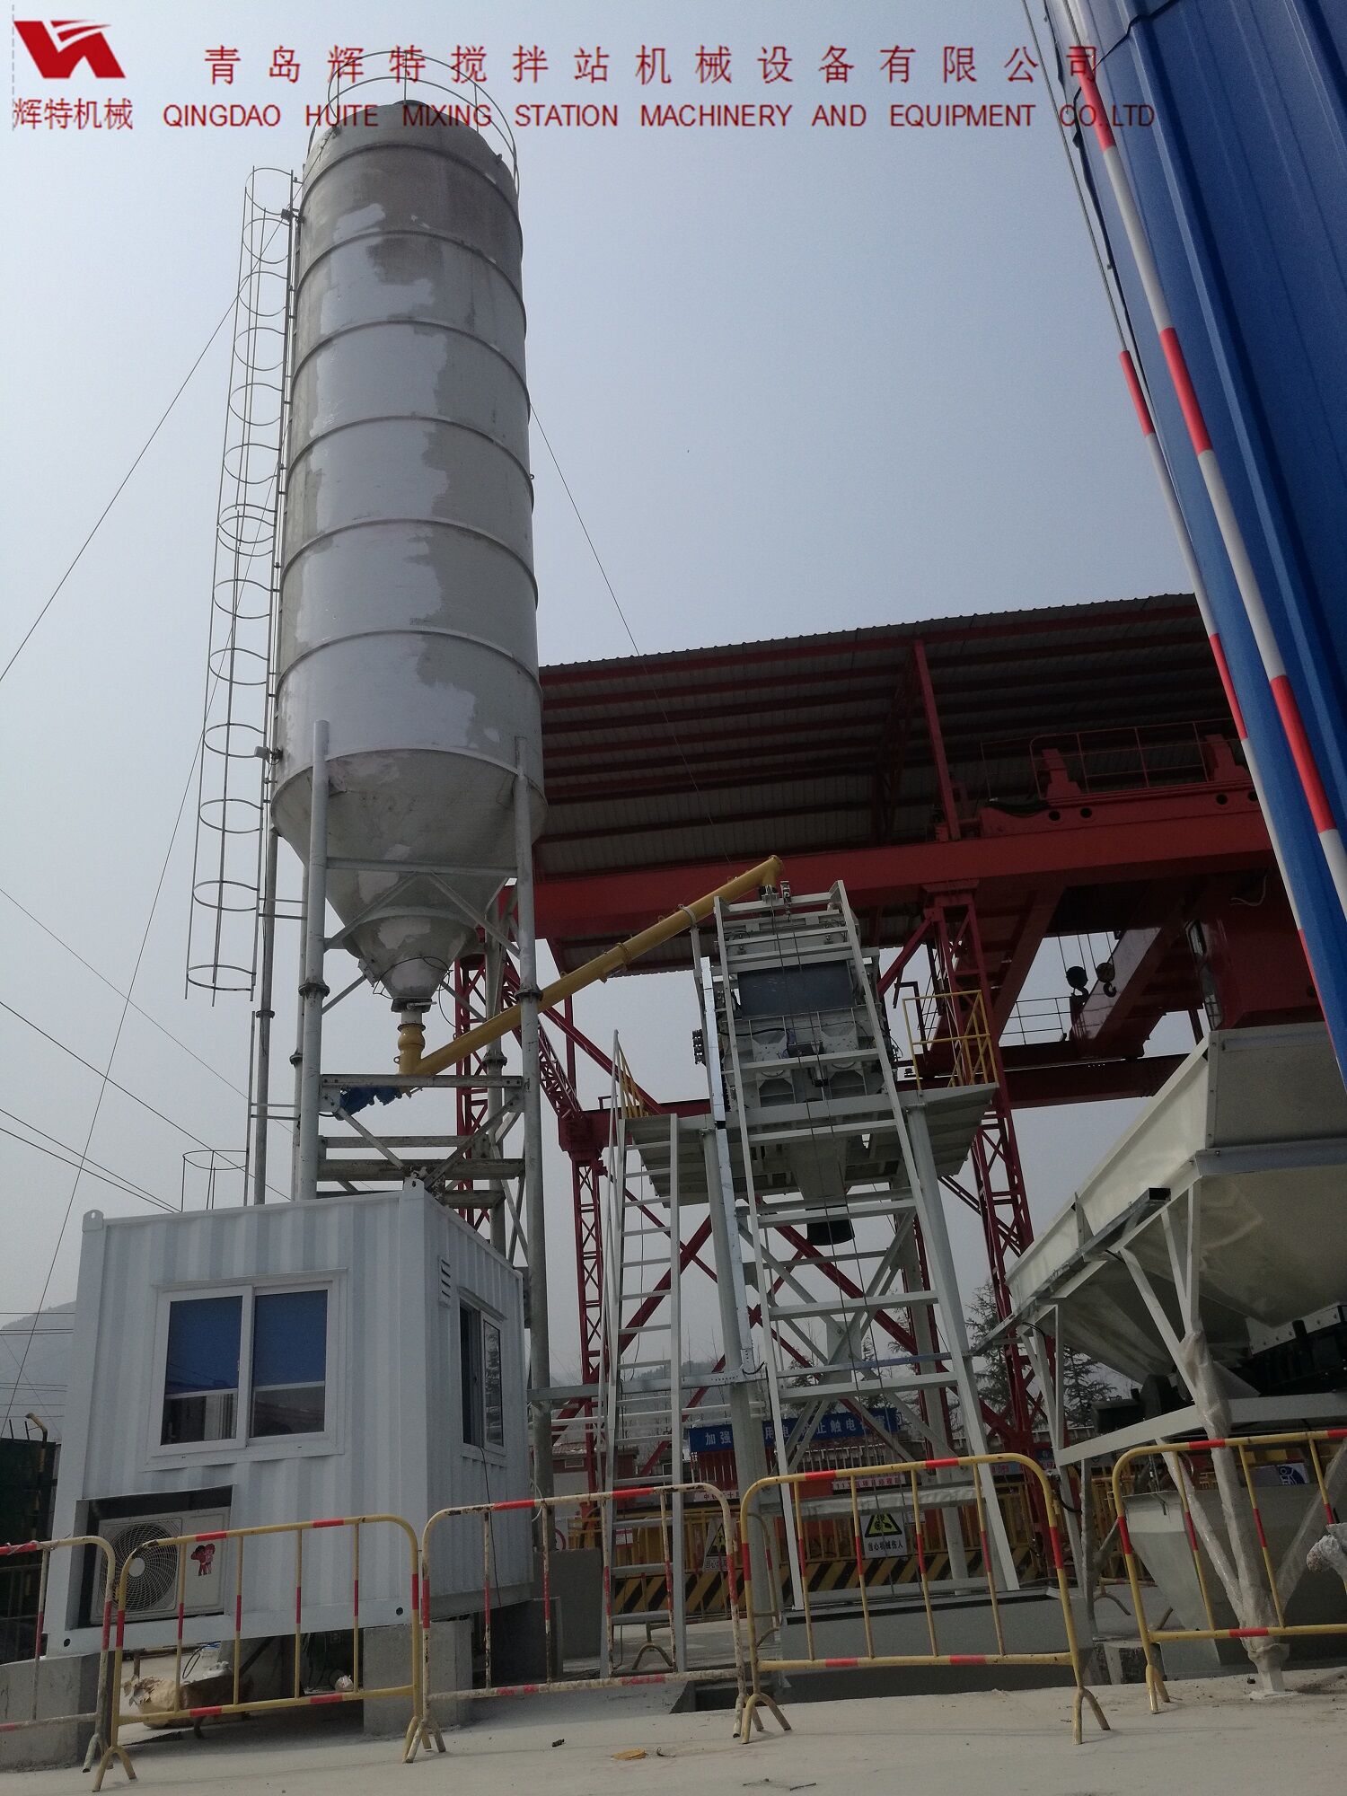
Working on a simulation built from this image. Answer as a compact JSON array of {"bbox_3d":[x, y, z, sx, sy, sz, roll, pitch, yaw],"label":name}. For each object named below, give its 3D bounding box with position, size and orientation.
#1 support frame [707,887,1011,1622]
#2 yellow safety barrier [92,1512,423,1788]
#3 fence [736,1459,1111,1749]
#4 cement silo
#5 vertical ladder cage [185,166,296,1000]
[{"bbox_3d":[1.254,2.275,11.468,1.950,6.450,4.700,-6,-23,3],"label":"support frame"},{"bbox_3d":[-2.056,3.788,7.092,1.550,1.100,0.400,-5,-23,0],"label":"yellow safety barrier"},{"bbox_3d":[1.009,3.114,6.239,1.528,1.100,0.400,-16,-26,25],"label":"fence"},{"bbox_3d":[-3.159,-4.200,16.968,2.998,11.761,2.998,0,-24,-11],"label":"cement silo"},{"bbox_3d":[-5.224,-4.395,17.215,0.720,11.881,0.760,3,-23,-16],"label":"vertical ladder cage"}]

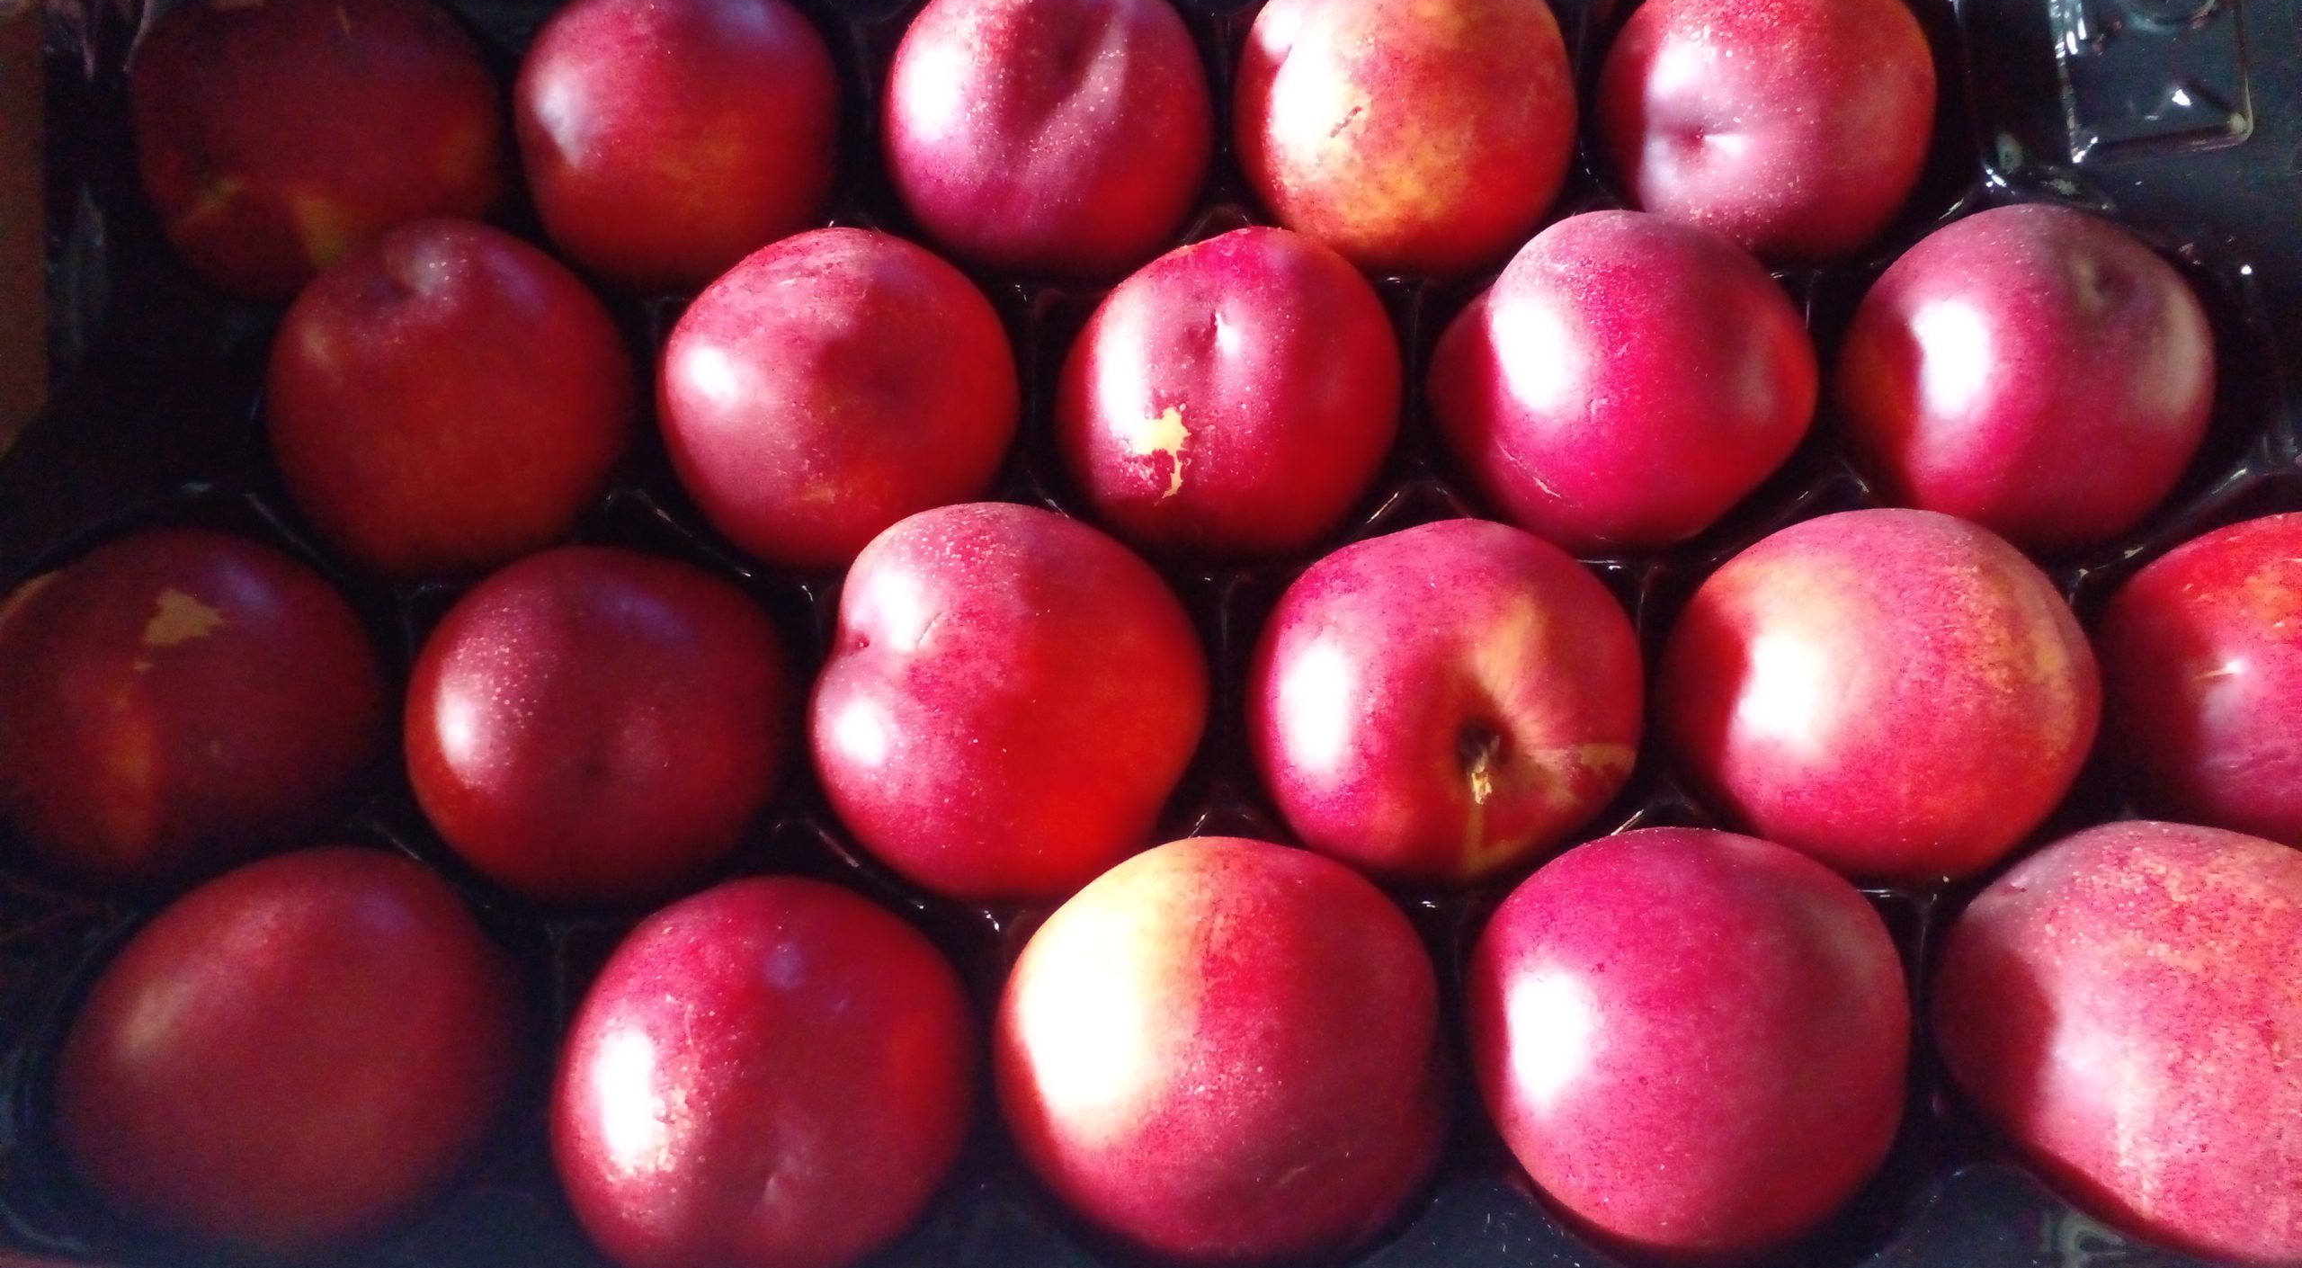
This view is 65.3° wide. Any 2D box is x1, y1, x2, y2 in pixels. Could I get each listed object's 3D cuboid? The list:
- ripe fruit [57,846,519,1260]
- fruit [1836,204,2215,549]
[{"bbox_3d":[-0.142,0.069,0.298,0.070,0.065,0.067,0,67,2],"label":"ripe fruit"},{"bbox_3d":[0.169,-0.050,0.350,0.066,0.065,0.066,-1,66,1],"label":"fruit"}]

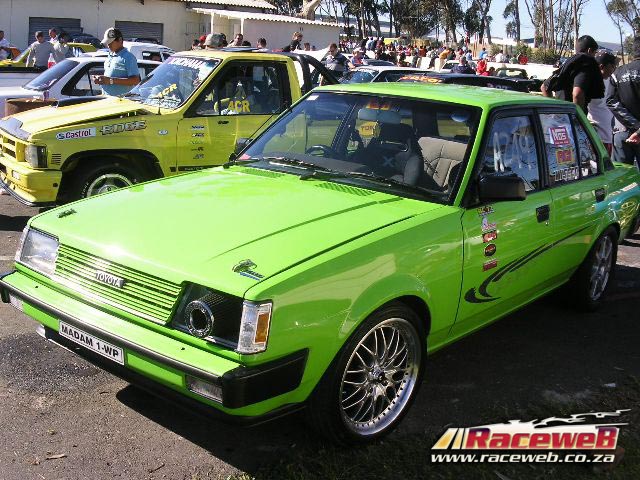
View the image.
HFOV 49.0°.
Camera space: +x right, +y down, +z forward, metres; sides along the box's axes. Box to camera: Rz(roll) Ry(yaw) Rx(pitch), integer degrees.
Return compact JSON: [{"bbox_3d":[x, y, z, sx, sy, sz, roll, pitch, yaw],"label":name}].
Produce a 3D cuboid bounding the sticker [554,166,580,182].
[{"bbox_3d":[1.373,-0.363,3.913,0.008,0.072,0.335,-12,1,41],"label":"sticker"}]

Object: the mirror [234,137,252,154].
[{"bbox_3d":[-0.422,-0.525,4.090,0.205,0.110,0.090,14,17,38],"label":"mirror"}]

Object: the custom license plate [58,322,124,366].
[{"bbox_3d":[-0.844,0.371,2.581,0.420,0.070,0.015,14,17,38],"label":"custom license plate"}]

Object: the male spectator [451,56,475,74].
[{"bbox_3d":[3.529,-3.720,17.710,0.520,1.730,0.320,-8,18,-37],"label":"male spectator"}]

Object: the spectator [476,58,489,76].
[{"bbox_3d":[4.106,-3.850,18.201,0.480,1.650,0.320,-8,18,-37],"label":"spectator"}]

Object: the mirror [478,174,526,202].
[{"bbox_3d":[0.807,-0.225,3.107,0.205,0.110,0.090,14,17,38],"label":"mirror"}]

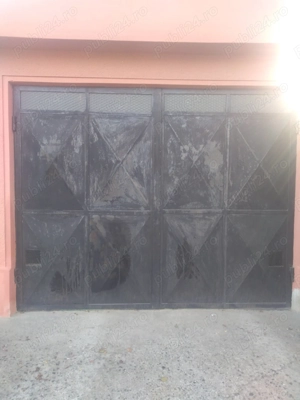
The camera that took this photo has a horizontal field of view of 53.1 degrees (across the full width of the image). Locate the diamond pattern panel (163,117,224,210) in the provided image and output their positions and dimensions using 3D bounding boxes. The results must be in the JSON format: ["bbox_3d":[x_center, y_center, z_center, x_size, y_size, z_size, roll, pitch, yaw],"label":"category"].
[{"bbox_3d":[0.510,-0.426,3.439,0.690,1.048,0.040,0,3,-2],"label":"diamond pattern panel"}]

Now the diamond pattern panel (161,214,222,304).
[{"bbox_3d":[0.495,0.694,3.488,0.700,1.055,0.040,0,3,-2],"label":"diamond pattern panel"}]

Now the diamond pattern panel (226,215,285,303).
[{"bbox_3d":[1.246,0.687,3.512,0.710,1.039,0.040,0,3,-2],"label":"diamond pattern panel"}]

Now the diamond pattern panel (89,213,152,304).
[{"bbox_3d":[-0.339,0.689,3.461,0.735,1.047,0.040,0,3,-2],"label":"diamond pattern panel"}]

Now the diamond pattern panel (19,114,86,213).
[{"bbox_3d":[-1.098,-0.430,3.387,0.715,1.100,0.040,0,3,-2],"label":"diamond pattern panel"}]

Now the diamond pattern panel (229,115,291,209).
[{"bbox_3d":[1.263,-0.440,3.462,0.723,1.078,0.040,0,3,-2],"label":"diamond pattern panel"}]

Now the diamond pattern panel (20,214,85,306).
[{"bbox_3d":[-1.114,0.696,3.436,0.725,1.063,0.040,0,3,-2],"label":"diamond pattern panel"}]

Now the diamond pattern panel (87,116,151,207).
[{"bbox_3d":[-0.334,-0.422,3.412,0.725,1.040,0.040,0,3,-2],"label":"diamond pattern panel"}]

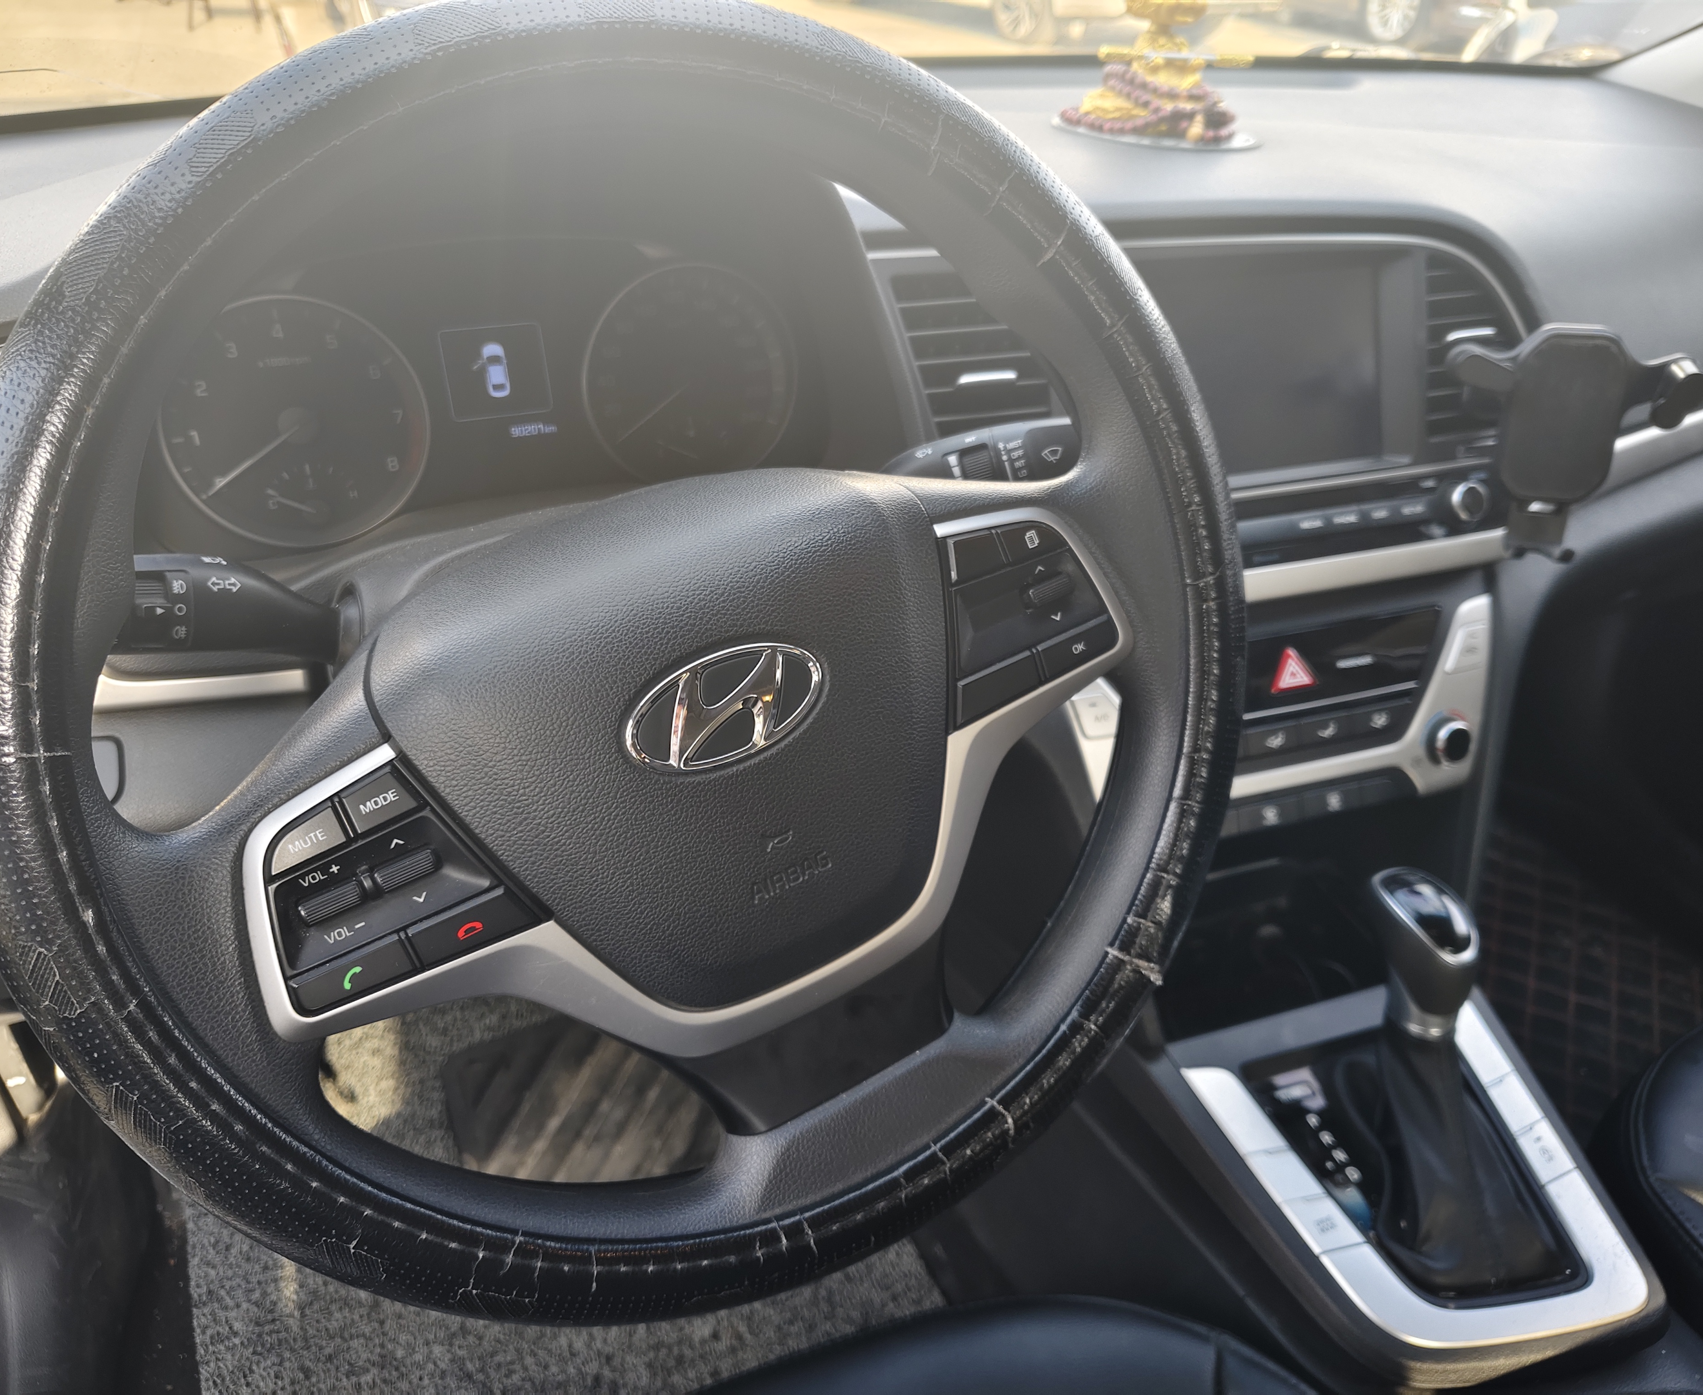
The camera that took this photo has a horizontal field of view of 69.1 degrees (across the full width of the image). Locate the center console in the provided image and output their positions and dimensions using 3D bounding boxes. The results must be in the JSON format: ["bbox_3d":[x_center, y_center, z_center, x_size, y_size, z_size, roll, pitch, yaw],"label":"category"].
[{"bbox_3d":[0.268,0.040,0.627,0.410,0.465,0.460,-9,37,-21],"label":"center console"}]

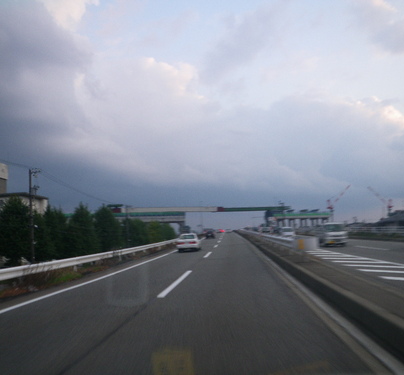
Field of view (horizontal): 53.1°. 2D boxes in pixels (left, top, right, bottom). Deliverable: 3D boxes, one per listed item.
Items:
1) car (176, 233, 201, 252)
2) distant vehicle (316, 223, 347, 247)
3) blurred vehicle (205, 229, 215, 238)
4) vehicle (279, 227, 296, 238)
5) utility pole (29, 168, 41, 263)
[{"bbox_3d":[-0.972,4.679,34.557,1.710,1.440,4.600,-3,-6,5],"label":"car"},{"bbox_3d":[9.664,3.537,30.595,1.500,1.660,3.450,-3,-6,5],"label":"distant vehicle"},{"bbox_3d":[1.820,9.861,84.167,1.720,1.500,4.200,-2,-6,3],"label":"blurred vehicle"},{"bbox_3d":[10.799,5.927,52.022,1.620,1.580,4.000,-2,-6,3],"label":"vehicle"},{"bbox_3d":[-16.379,3.557,39.588,1.000,10.800,0.500,-3,-6,5],"label":"utility pole"}]

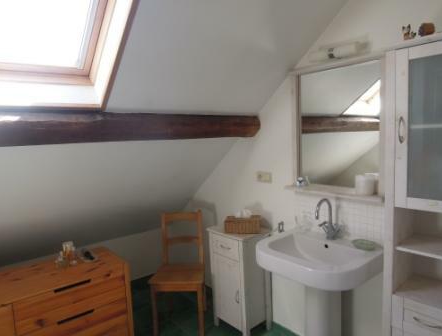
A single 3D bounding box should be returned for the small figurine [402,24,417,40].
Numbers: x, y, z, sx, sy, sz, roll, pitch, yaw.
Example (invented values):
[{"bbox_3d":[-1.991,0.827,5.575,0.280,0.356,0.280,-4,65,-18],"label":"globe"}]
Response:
[{"bbox_3d":[0.825,-0.594,1.362,0.056,0.063,0.040,3,8,40],"label":"small figurine"}]

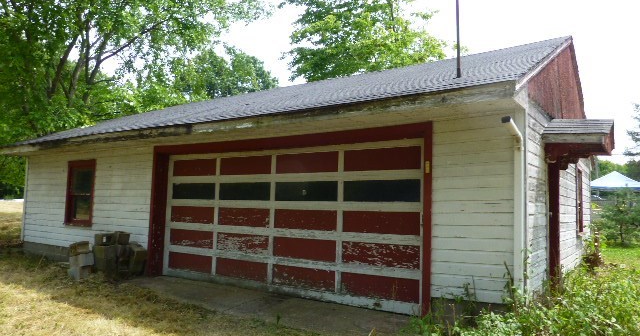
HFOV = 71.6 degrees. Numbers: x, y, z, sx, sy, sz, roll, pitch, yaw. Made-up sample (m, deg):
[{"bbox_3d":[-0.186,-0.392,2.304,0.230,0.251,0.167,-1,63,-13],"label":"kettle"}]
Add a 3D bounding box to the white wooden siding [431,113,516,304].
[{"bbox_3d":[1.669,0.433,4.853,0.877,1.997,0.100,-2,-6,34],"label":"white wooden siding"}]

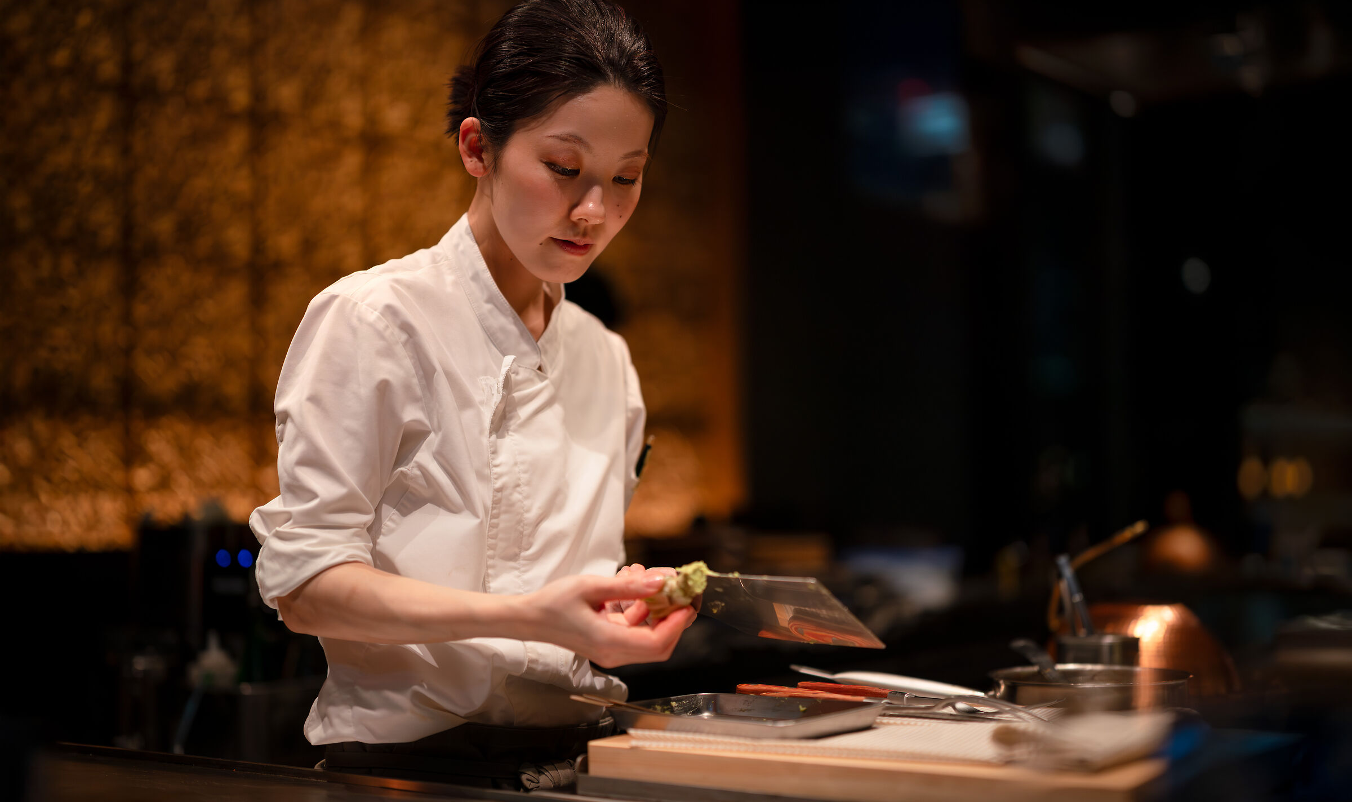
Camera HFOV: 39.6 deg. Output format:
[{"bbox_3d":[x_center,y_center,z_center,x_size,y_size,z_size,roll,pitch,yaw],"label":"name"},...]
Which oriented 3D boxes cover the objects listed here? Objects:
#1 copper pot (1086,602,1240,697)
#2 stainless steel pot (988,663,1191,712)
[{"bbox_3d":[0.495,0.266,2.000,0.205,0.105,0.205,0,-1,12],"label":"copper pot"},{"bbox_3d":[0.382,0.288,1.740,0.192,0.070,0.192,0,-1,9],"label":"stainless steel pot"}]

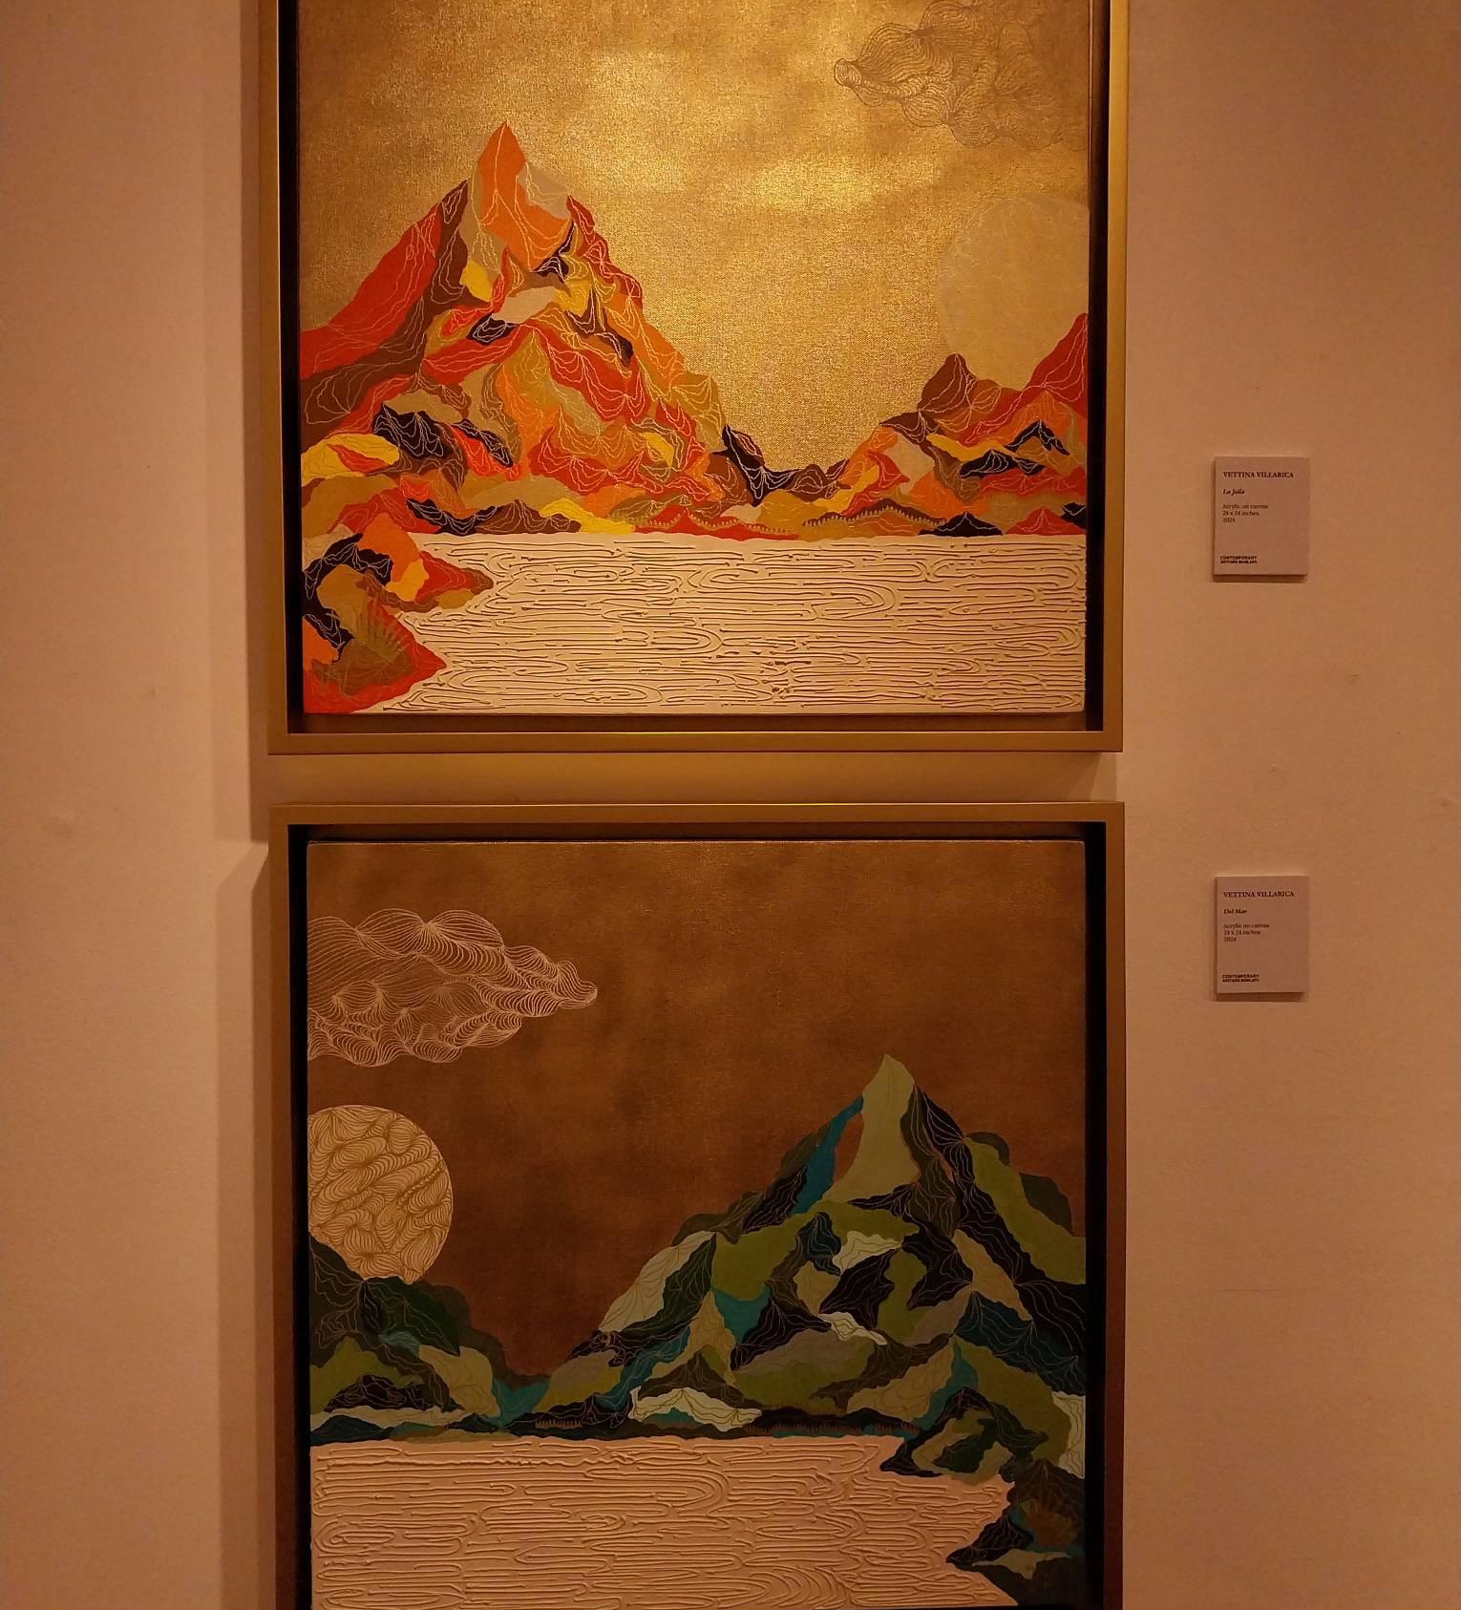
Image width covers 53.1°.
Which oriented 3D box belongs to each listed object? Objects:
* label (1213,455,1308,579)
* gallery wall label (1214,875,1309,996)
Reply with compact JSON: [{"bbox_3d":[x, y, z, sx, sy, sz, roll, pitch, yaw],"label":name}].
[{"bbox_3d":[0.433,-0.235,1.196,0.076,0.096,0.005,0,1,-2],"label":"label"},{"bbox_3d":[0.437,0.107,1.204,0.076,0.096,0.005,0,1,-2],"label":"gallery wall label"}]

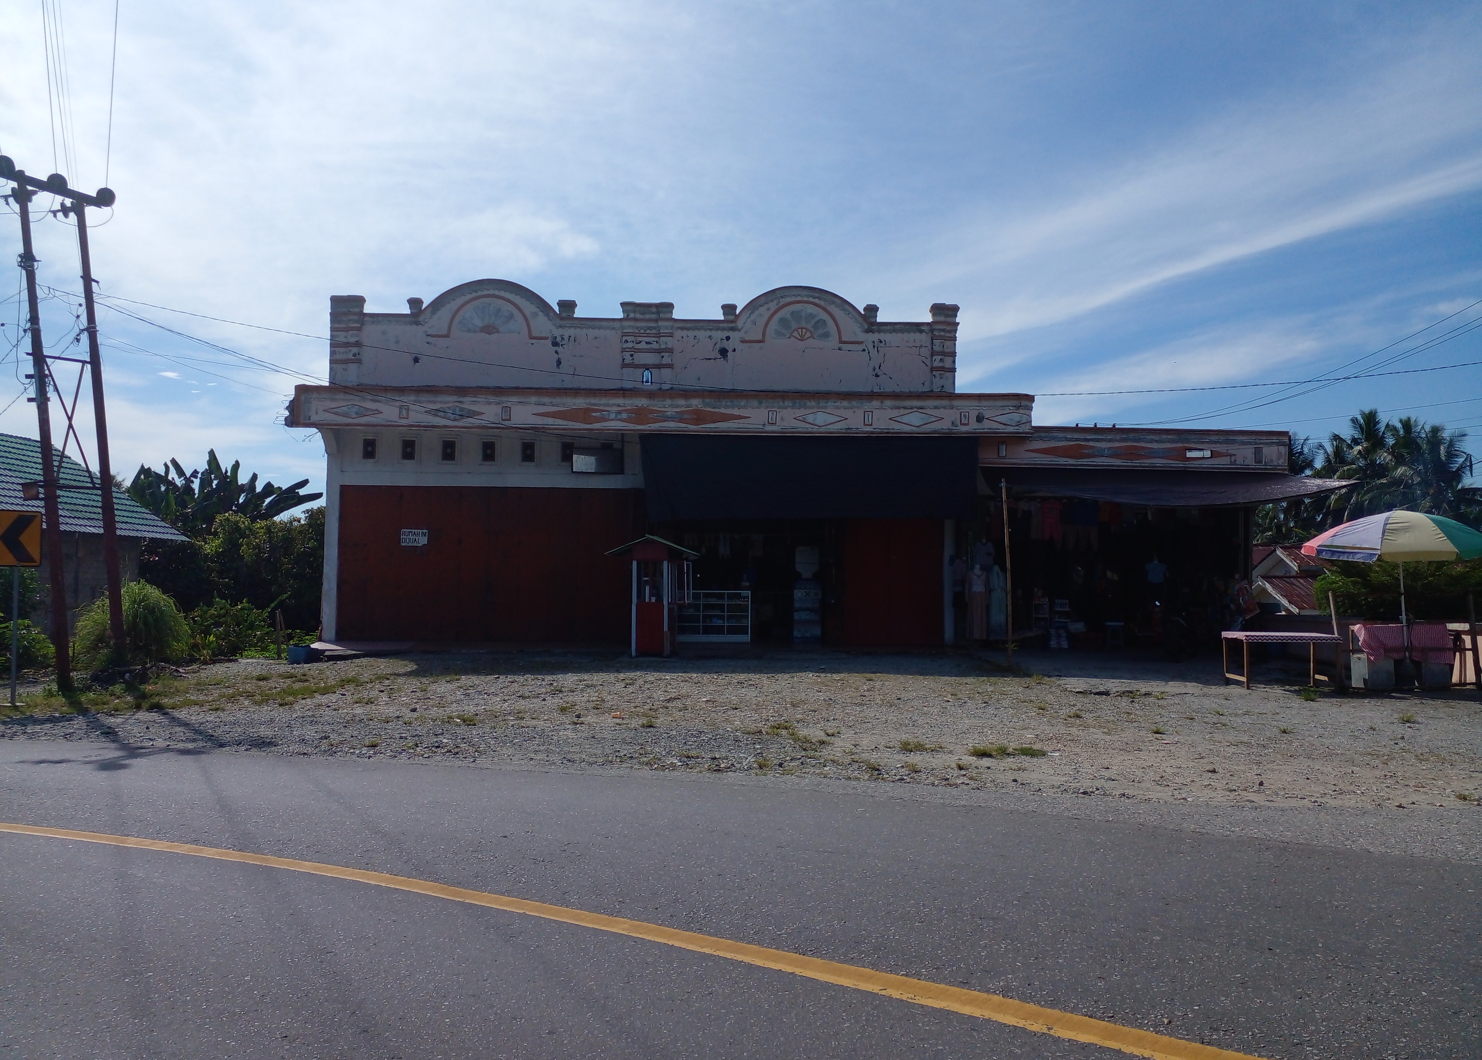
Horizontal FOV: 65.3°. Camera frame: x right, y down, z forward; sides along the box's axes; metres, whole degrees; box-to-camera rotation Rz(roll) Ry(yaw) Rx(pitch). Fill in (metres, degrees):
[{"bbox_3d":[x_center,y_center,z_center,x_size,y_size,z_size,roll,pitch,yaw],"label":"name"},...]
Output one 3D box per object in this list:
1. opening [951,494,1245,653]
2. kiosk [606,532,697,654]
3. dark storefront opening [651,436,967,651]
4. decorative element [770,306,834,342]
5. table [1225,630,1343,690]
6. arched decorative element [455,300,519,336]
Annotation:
[{"bbox_3d":[6.814,0.832,22.300,5.338,2.940,1.000,1,-3,-1],"label":"opening"},{"bbox_3d":[-1.568,1.173,20.700,1.455,2.087,1.400,0,-3,2],"label":"kiosk"},{"bbox_3d":[1.242,0.224,21.700,6.118,3.850,1.000,1,-3,-1],"label":"dark storefront opening"},{"bbox_3d":[1.172,-3.975,22.300,1.241,0.659,0.100,1,-3,-1],"label":"decorative element"},{"bbox_3d":[7.291,1.740,15.600,1.282,0.735,0.800,1,-3,-1],"label":"table"},{"bbox_3d":[-4.856,-4.050,22.100,1.201,0.653,0.100,1,-3,-1],"label":"arched decorative element"}]

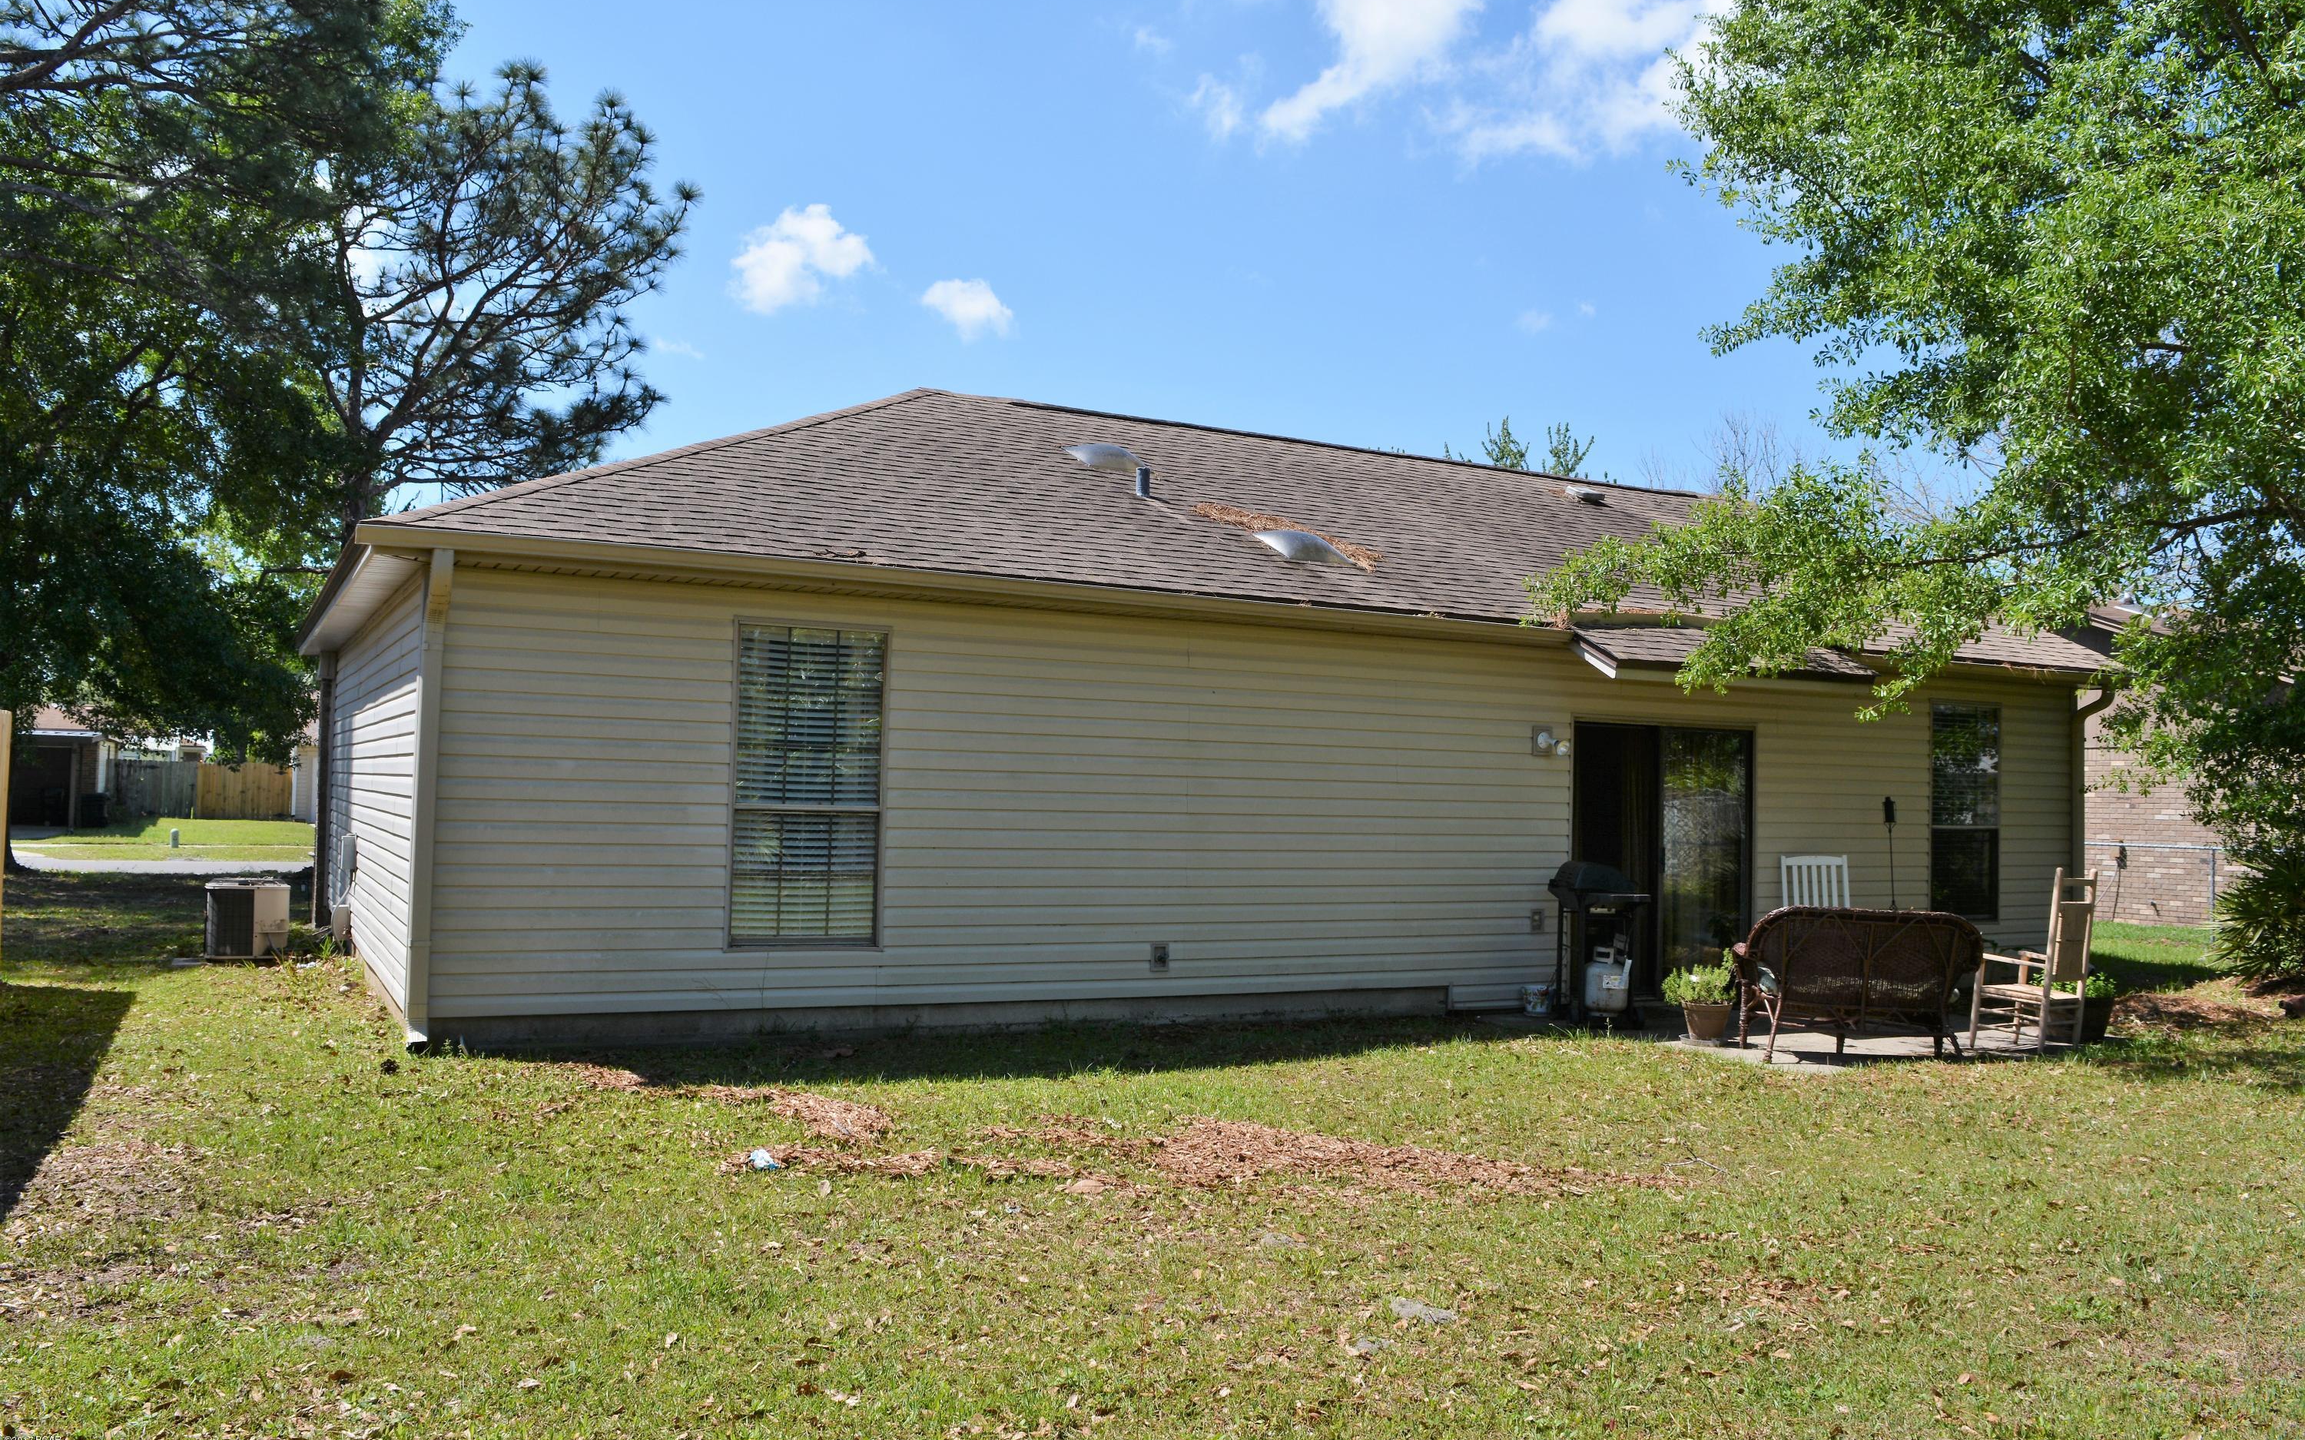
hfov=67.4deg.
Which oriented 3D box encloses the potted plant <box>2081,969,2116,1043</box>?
[{"bbox_3d":[6.101,1.894,11.450,0.500,0.470,0.500,3,-3,-28],"label":"potted plant"}]

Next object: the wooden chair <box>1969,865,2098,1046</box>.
[{"bbox_3d":[5.557,1.523,10.920,0.560,1.130,0.640,3,-3,-37],"label":"wooden chair"}]

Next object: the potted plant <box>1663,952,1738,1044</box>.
[{"bbox_3d":[3.480,1.759,10.970,0.450,0.570,0.450,3,-3,-28],"label":"potted plant"}]

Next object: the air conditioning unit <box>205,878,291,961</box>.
[{"bbox_3d":[-7.287,1.591,13.924,0.590,0.620,0.600,3,-3,-33],"label":"air conditioning unit"}]

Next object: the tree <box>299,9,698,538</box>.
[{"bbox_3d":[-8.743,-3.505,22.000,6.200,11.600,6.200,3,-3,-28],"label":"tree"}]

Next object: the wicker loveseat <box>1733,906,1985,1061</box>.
[{"bbox_3d":[4.220,1.582,10.360,1.360,0.910,0.680,1,-2,6],"label":"wicker loveseat"}]

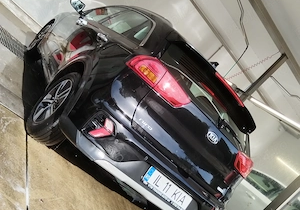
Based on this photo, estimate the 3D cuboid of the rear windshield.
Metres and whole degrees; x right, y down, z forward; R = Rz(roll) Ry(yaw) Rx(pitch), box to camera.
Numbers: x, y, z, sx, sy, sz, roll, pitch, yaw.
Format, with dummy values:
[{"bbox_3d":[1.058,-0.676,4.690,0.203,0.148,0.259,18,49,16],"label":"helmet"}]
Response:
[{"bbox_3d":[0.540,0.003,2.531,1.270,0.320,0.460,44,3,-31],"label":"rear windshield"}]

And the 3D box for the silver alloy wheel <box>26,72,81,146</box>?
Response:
[{"bbox_3d":[-0.740,0.017,2.535,0.225,0.660,0.660,44,3,-31],"label":"silver alloy wheel"}]

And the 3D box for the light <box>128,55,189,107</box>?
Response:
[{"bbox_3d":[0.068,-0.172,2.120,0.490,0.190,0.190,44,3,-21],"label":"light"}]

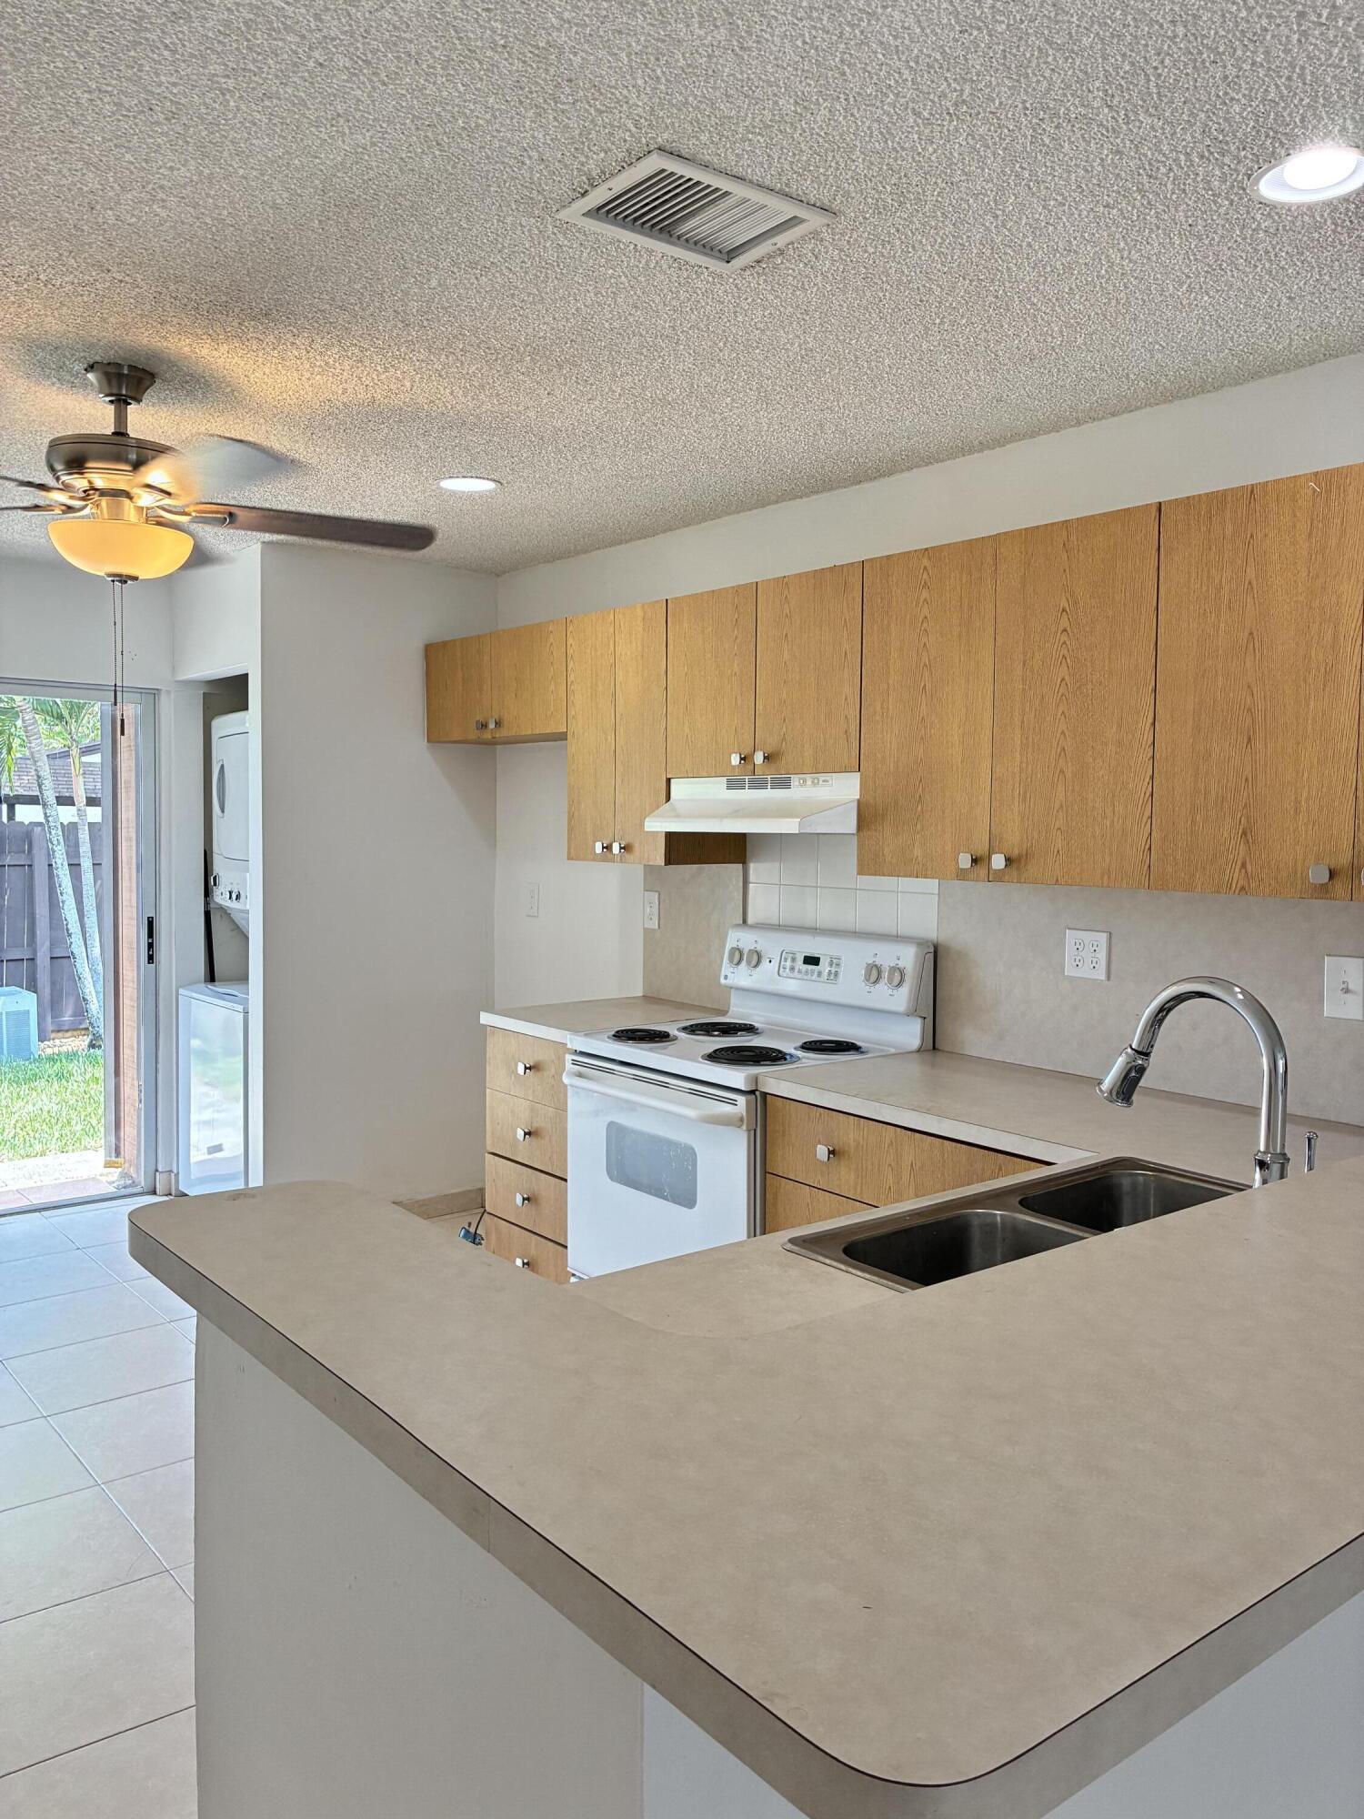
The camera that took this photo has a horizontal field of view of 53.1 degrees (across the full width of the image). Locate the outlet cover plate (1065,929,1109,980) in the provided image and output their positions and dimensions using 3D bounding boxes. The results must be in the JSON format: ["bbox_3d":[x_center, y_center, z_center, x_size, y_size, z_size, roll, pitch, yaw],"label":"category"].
[{"bbox_3d":[0.949,0.105,3.198,0.009,0.111,0.118,-3,5,-38],"label":"outlet cover plate"}]

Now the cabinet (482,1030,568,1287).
[{"bbox_3d":[-0.210,0.797,4.219,0.602,0.876,0.509,-3,5,-38],"label":"cabinet"}]

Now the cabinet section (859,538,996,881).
[{"bbox_3d":[0.679,-0.457,3.260,0.305,0.759,0.401,-3,5,-39],"label":"cabinet section"}]

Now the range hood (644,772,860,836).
[{"bbox_3d":[0.256,-0.282,3.693,0.448,0.150,0.764,-3,5,-38],"label":"range hood"}]

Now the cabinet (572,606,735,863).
[{"bbox_3d":[-0.085,-0.529,4.222,0.304,0.760,0.515,-3,5,-38],"label":"cabinet"}]

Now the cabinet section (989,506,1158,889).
[{"bbox_3d":[0.929,-0.434,2.949,0.305,0.759,0.399,-3,5,-39],"label":"cabinet section"}]

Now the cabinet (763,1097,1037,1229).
[{"bbox_3d":[0.715,0.883,3.062,0.602,0.876,0.915,-3,5,-38],"label":"cabinet"}]

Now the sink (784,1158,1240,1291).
[{"bbox_3d":[0.629,0.562,1.981,0.842,0.189,0.557,-3,5,-38],"label":"sink"}]

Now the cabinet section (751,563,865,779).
[{"bbox_3d":[0.434,-0.604,3.557,0.305,0.508,0.383,-3,5,-39],"label":"cabinet section"}]

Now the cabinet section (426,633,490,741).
[{"bbox_3d":[-0.673,-0.782,4.930,0.305,0.353,0.462,-3,5,-39],"label":"cabinet section"}]

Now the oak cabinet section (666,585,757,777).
[{"bbox_3d":[0.196,-0.626,3.853,0.305,0.508,0.380,-3,5,-39],"label":"oak cabinet section"}]

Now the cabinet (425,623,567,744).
[{"bbox_3d":[-0.534,-0.773,4.772,0.304,0.355,0.930,-3,5,-38],"label":"cabinet"}]

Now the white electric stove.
[{"bbox_3d":[0.151,0.678,3.679,0.680,1.200,0.764,-3,5,-38],"label":"white electric stove"}]

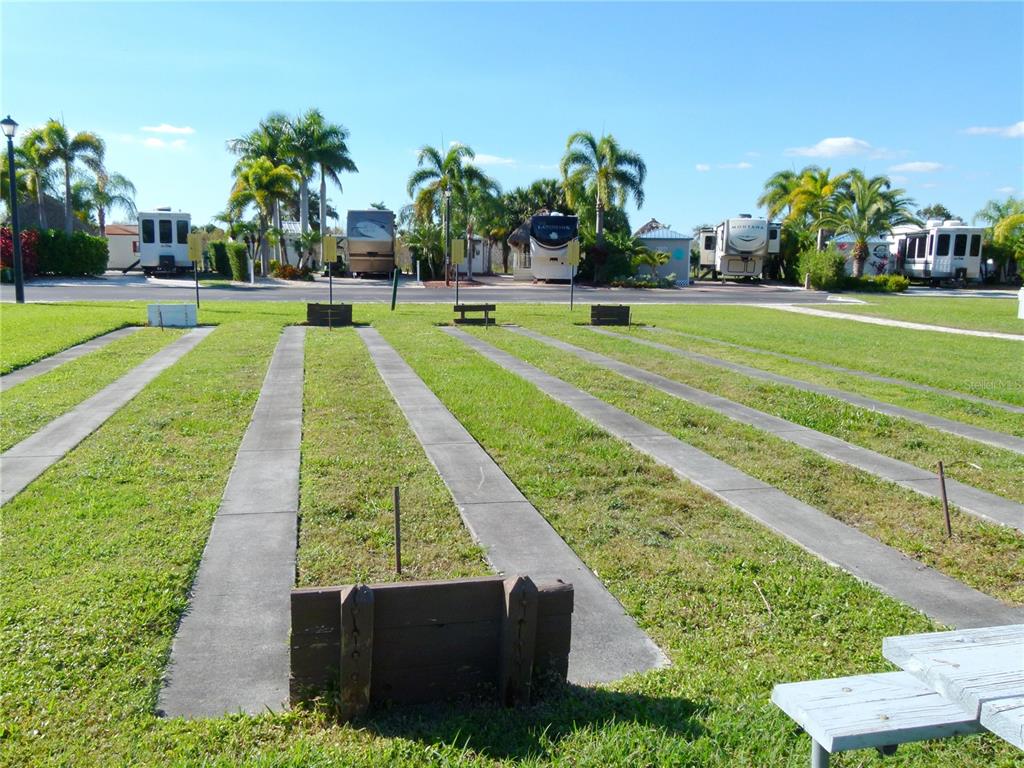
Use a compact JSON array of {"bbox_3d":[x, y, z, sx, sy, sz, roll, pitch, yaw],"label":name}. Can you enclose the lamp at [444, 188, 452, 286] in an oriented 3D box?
[{"bbox_3d":[-3.017,-6.998,36.620,0.380,4.679,0.380,-1,10,-15],"label":"lamp"}]

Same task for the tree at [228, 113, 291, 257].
[{"bbox_3d":[-14.741,-11.376,45.757,4.232,9.152,4.232,-2,10,-17],"label":"tree"}]

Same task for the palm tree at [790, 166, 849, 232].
[{"bbox_3d":[18.424,-9.582,45.962,3.628,6.618,3.628,5,10,21],"label":"palm tree"}]

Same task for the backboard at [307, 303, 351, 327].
[{"bbox_3d":[-3.746,-1.437,15.808,0.940,0.490,0.130,-1,10,-15],"label":"backboard"}]

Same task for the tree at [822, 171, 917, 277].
[{"bbox_3d":[18.225,-7.777,39.310,4.800,5.800,4.700,1,10,0],"label":"tree"}]

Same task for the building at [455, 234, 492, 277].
[{"bbox_3d":[-2.757,-9.790,58.087,2.700,2.800,2.800,1,10,0],"label":"building"}]

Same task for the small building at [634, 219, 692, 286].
[{"bbox_3d":[7.930,-6.599,39.647,2.750,3.000,2.900,2,10,5],"label":"small building"}]

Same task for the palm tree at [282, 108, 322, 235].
[{"bbox_3d":[-12.453,-11.643,46.235,3.300,9.418,3.300,-1,10,-15],"label":"palm tree"}]

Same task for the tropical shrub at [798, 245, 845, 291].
[{"bbox_3d":[15.182,-5.795,37.806,2.250,2.300,2.100,1,10,0],"label":"tropical shrub"}]

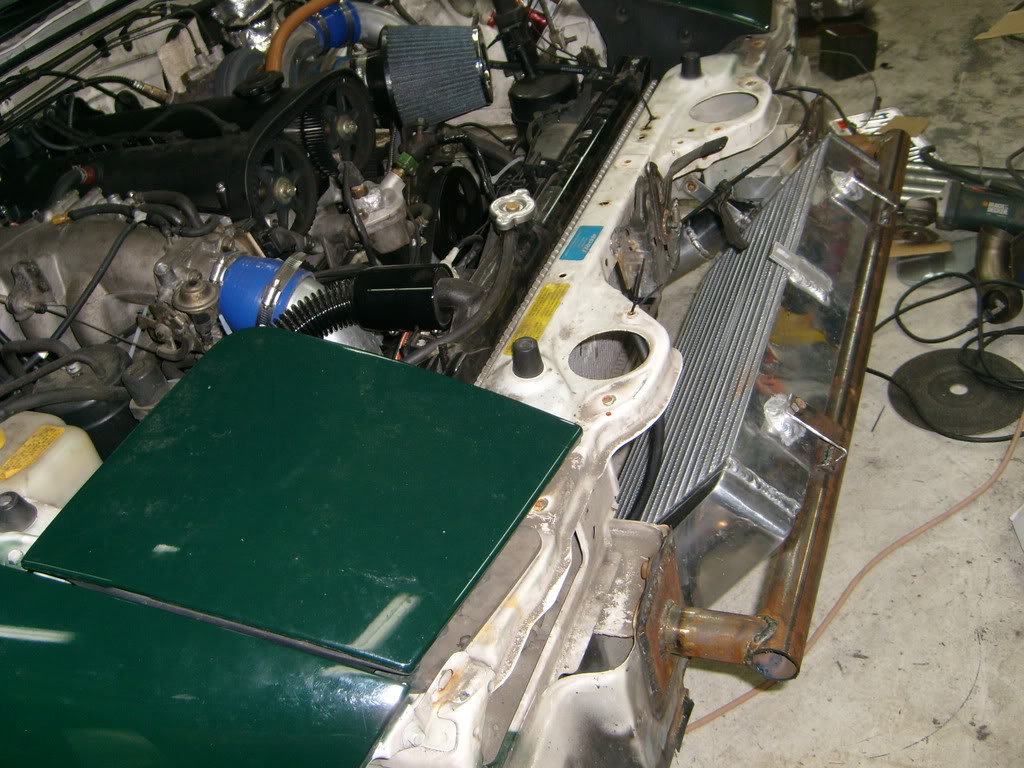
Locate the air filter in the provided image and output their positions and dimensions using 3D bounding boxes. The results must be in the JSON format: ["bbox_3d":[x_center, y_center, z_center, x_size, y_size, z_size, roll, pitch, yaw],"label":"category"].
[{"bbox_3d":[-0.119,-0.446,1.494,0.173,0.146,0.146,-6,38,3],"label":"air filter"}]

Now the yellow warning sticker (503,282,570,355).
[{"bbox_3d":[0.026,-0.064,1.007,0.027,0.002,0.112,6,43,25],"label":"yellow warning sticker"}]

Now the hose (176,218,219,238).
[{"bbox_3d":[-0.349,-0.172,1.147,0.057,0.016,0.020,-8,38,14],"label":"hose"}]

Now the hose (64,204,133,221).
[{"bbox_3d":[-0.481,-0.203,1.215,0.089,0.017,0.017,-3,40,20],"label":"hose"}]

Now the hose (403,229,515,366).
[{"bbox_3d":[-0.049,-0.093,1.139,0.034,0.065,0.186,23,53,41],"label":"hose"}]

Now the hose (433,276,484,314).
[{"bbox_3d":[-0.063,-0.104,1.179,0.071,0.031,0.026,17,49,37],"label":"hose"}]

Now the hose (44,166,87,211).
[{"bbox_3d":[-0.541,-0.241,1.263,0.060,0.036,0.024,-29,38,-13],"label":"hose"}]

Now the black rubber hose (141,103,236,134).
[{"bbox_3d":[-0.417,-0.337,1.319,0.143,0.044,0.016,1,41,24],"label":"black rubber hose"}]

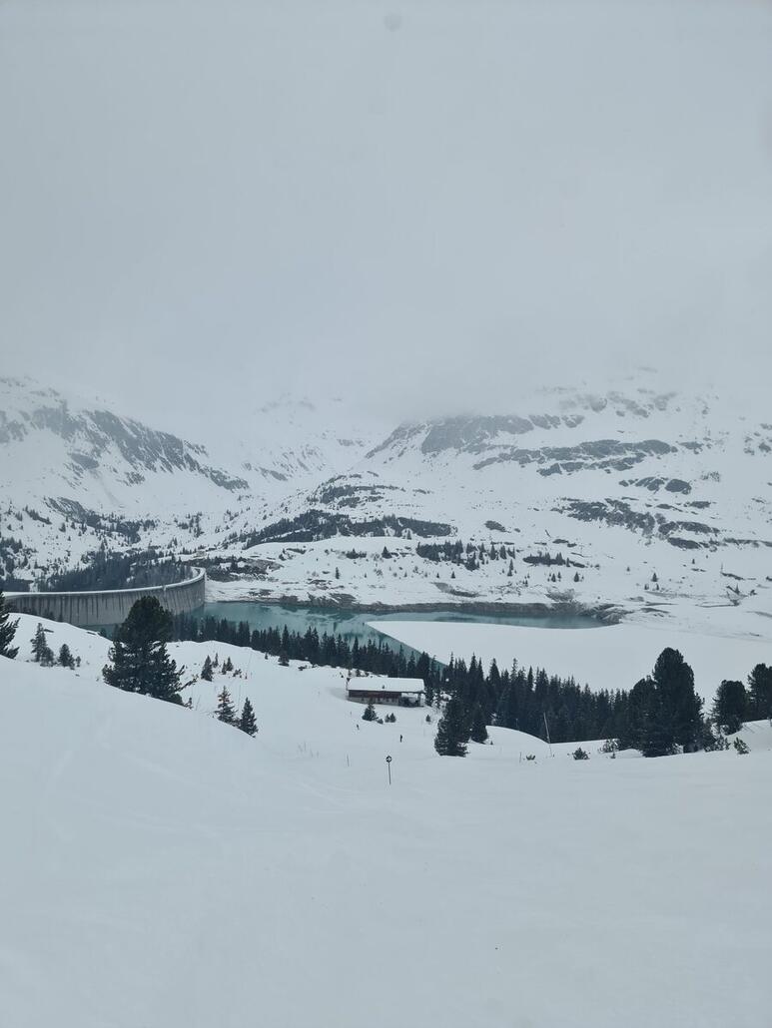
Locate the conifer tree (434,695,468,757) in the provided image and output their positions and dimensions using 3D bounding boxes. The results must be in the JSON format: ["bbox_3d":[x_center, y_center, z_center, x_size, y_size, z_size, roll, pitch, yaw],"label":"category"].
[{"bbox_3d":[9.610,31.418,110.000,5.030,9.070,5.030,0,2,0],"label":"conifer tree"}]

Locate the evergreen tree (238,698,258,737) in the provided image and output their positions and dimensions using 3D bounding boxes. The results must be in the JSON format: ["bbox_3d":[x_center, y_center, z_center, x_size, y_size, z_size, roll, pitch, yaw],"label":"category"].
[{"bbox_3d":[-14.839,21.946,80.002,2.150,4.390,2.150,0,2,0],"label":"evergreen tree"}]

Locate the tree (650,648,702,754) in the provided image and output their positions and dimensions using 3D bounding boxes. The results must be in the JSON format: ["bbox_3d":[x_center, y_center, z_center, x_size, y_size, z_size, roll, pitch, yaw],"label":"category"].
[{"bbox_3d":[35.860,23.062,92.000,6.430,12.980,6.430,0,2,0],"label":"tree"}]

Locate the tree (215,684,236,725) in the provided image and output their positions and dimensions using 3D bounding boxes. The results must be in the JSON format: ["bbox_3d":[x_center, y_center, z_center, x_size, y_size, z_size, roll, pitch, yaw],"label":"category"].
[{"bbox_3d":[-17.634,21.215,82.004,2.200,4.580,2.200,0,2,0],"label":"tree"}]

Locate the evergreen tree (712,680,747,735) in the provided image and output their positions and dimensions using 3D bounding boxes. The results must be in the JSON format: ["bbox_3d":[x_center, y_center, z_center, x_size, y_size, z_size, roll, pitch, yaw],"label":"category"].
[{"bbox_3d":[48.548,27.308,105.000,5.080,7.820,5.080,0,2,0],"label":"evergreen tree"}]

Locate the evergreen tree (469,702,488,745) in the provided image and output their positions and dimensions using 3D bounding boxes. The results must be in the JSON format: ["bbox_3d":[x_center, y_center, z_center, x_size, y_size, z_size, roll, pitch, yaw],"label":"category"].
[{"bbox_3d":[16.250,36.606,130.000,3.150,6.920,3.150,0,2,0],"label":"evergreen tree"}]

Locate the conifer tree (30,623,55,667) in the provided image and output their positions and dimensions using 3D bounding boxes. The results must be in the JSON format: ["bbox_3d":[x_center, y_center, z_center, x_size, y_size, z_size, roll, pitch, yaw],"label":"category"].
[{"bbox_3d":[-47.161,18.028,102.000,3.290,5.970,3.290,0,2,0],"label":"conifer tree"}]

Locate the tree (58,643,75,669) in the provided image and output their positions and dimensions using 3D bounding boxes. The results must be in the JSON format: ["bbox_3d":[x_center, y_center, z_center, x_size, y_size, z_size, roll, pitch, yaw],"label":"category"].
[{"bbox_3d":[-43.871,19.536,102.000,2.190,3.530,2.190,0,2,0],"label":"tree"}]

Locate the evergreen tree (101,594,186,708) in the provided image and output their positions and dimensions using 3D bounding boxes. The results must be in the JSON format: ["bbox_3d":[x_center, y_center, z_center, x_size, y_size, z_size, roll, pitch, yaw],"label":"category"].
[{"bbox_3d":[-24.597,14.022,75.005,8.060,11.100,8.060,0,2,0],"label":"evergreen tree"}]

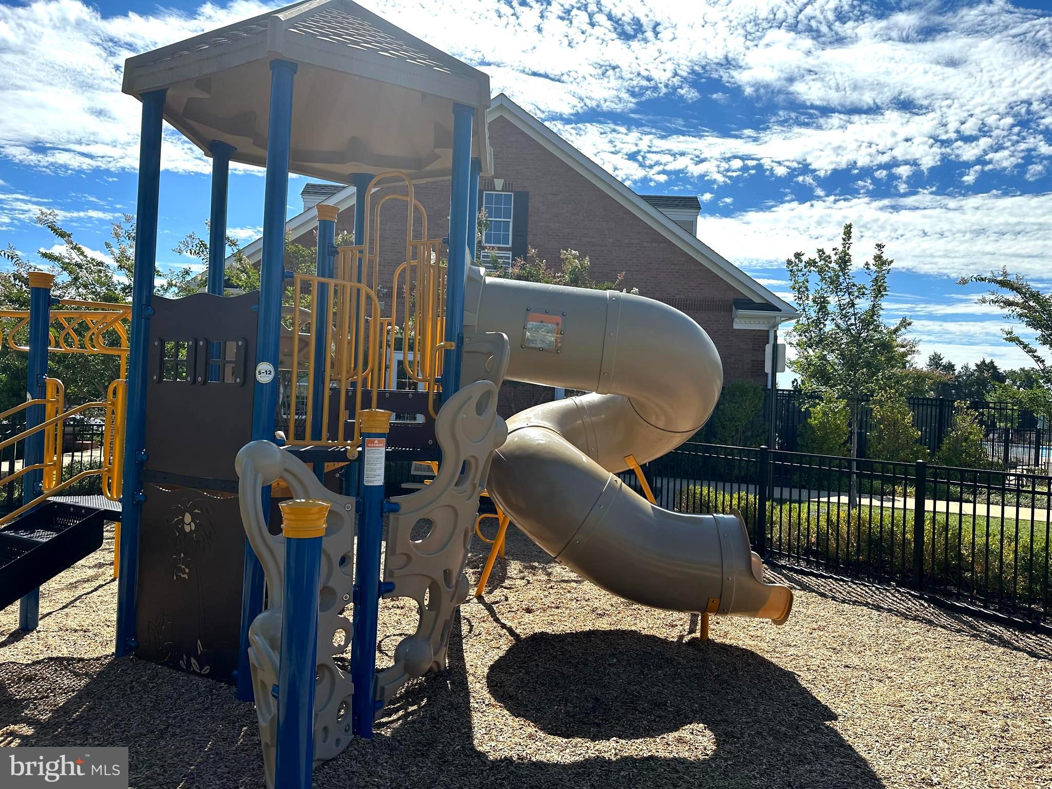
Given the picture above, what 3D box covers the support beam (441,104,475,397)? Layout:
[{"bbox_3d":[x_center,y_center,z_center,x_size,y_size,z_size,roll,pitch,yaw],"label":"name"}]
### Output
[{"bbox_3d":[-0.507,-0.066,4.954,0.140,3.782,0.140,2,0,0],"label":"support beam"}]

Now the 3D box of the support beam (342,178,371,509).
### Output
[{"bbox_3d":[-1.582,-0.194,6.721,0.140,3.677,0.140,2,0,0],"label":"support beam"}]

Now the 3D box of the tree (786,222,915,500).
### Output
[{"bbox_3d":[5.769,-0.576,13.004,2.284,4.996,2.250,2,0,0],"label":"tree"}]

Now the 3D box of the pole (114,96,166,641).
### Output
[{"bbox_3d":[-2.588,-0.162,4.896,0.140,3.802,0.140,2,0,0],"label":"pole"}]

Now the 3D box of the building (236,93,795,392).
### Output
[{"bbox_3d":[-0.776,-2.763,24.212,14.400,9.030,13.000,2,0,0],"label":"building"}]

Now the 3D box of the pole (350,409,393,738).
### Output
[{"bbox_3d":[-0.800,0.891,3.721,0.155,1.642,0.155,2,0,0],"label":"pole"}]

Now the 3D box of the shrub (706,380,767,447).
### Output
[{"bbox_3d":[4.865,0.771,16.898,1.450,2.206,1.400,2,0,0],"label":"shrub"}]

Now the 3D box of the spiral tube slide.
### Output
[{"bbox_3d":[0.766,0.411,6.114,2.525,2.506,1.968,2,0,0],"label":"spiral tube slide"}]

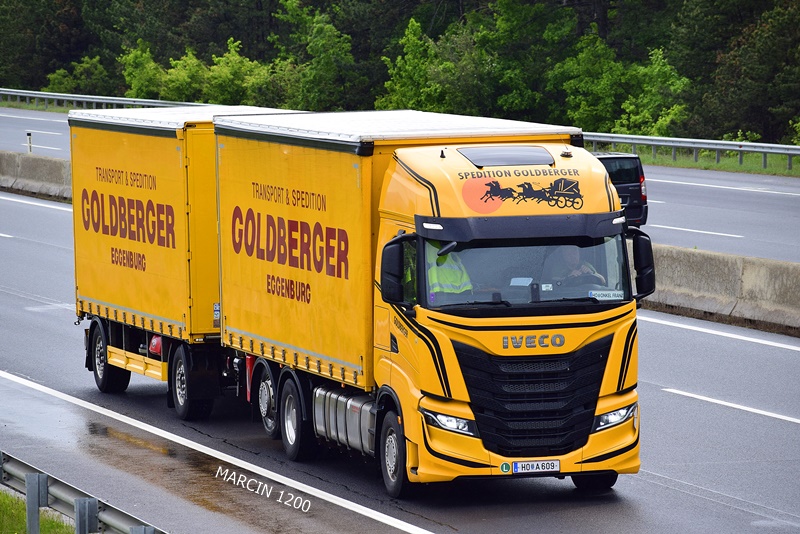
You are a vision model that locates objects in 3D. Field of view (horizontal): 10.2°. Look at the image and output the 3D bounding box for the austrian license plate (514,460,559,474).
[{"bbox_3d":[1.449,2.124,47.762,0.520,0.120,0.015,-2,4,-16],"label":"austrian license plate"}]

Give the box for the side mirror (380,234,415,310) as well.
[{"bbox_3d":[-0.024,0.071,47.713,0.300,0.790,0.210,-2,4,-16],"label":"side mirror"}]

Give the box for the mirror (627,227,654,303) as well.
[{"bbox_3d":[2.590,-0.036,48.441,0.260,0.790,0.210,-2,4,-16],"label":"mirror"}]

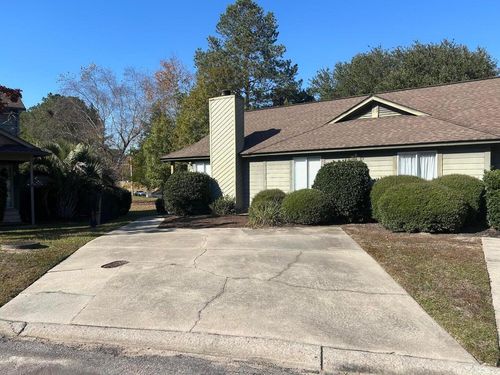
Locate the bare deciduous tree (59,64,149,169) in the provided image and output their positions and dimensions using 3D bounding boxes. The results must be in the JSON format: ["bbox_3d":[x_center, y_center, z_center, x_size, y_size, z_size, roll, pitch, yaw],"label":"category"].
[{"bbox_3d":[-13.655,-5.360,35.000,8.400,12.210,8.000,0,1,0],"label":"bare deciduous tree"}]

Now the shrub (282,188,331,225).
[{"bbox_3d":[1.774,0.583,12.000,1.550,1.103,1.400,0,1,30],"label":"shrub"}]

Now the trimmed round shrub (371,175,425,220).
[{"bbox_3d":[4.630,0.342,11.400,1.850,1.472,1.700,0,1,30],"label":"trimmed round shrub"}]

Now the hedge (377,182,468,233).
[{"bbox_3d":[4.640,0.511,10.100,2.350,1.264,1.650,0,1,18],"label":"hedge"}]

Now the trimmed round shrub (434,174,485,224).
[{"bbox_3d":[5.911,0.367,10.800,1.700,1.481,1.600,0,1,30],"label":"trimmed round shrub"}]

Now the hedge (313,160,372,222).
[{"bbox_3d":[3.055,0.107,12.400,1.950,1.998,1.800,0,1,30],"label":"hedge"}]

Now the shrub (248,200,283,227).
[{"bbox_3d":[0.479,0.765,11.600,1.020,0.819,0.900,0,1,30],"label":"shrub"}]

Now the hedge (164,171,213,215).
[{"bbox_3d":[-2.653,0.205,16.200,2.050,1.877,1.900,0,1,0],"label":"hedge"}]

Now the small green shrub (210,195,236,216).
[{"bbox_3d":[-1.101,0.727,15.600,1.050,0.872,0.950,0,1,30],"label":"small green shrub"}]

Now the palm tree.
[{"bbox_3d":[-7.091,-0.240,15.000,3.100,3.116,3.000,0,1,0],"label":"palm tree"}]

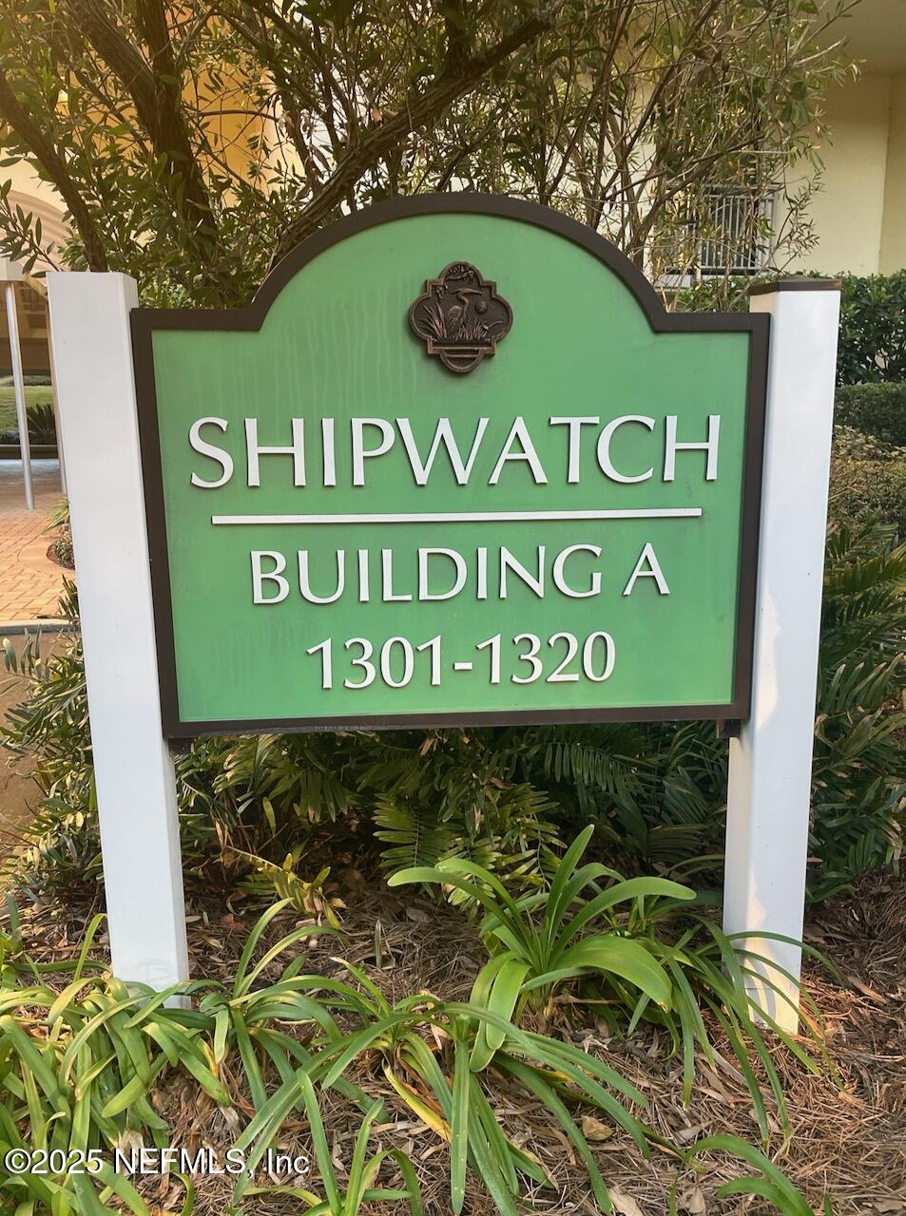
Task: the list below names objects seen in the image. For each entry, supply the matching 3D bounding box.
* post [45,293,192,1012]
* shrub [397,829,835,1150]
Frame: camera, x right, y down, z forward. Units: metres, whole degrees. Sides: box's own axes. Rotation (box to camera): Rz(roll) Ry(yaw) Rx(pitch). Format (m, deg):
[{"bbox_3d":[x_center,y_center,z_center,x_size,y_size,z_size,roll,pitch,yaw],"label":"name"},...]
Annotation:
[{"bbox_3d":[-0.621,0.107,1.740,0.122,1.400,0.122,-2,11,-6],"label":"post"},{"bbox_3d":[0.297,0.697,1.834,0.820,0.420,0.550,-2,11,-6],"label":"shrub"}]

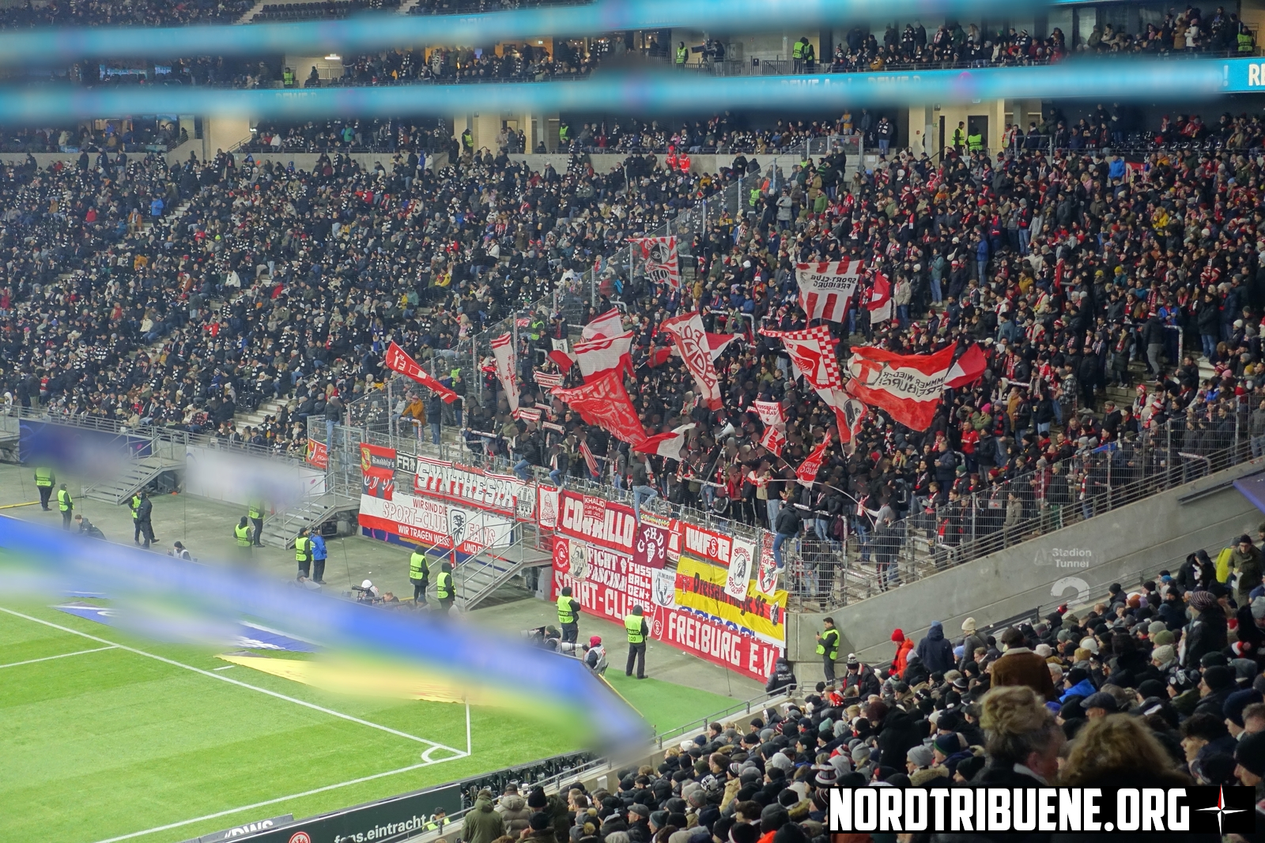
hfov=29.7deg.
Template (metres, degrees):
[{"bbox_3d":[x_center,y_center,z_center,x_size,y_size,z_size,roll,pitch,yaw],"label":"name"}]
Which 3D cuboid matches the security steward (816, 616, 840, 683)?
[{"bbox_3d":[4.766,5.642,58.121,0.500,1.760,0.520,-1,8,-6],"label":"security steward"}]

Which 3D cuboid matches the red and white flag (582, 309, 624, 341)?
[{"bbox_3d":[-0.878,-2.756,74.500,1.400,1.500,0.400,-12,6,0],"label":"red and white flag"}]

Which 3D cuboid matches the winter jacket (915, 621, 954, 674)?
[{"bbox_3d":[4.813,3.654,38.023,0.600,0.900,0.380,-1,8,-7],"label":"winter jacket"}]

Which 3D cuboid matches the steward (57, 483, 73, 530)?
[{"bbox_3d":[-18.532,2.924,78.122,0.520,1.770,0.380,7,10,41],"label":"steward"}]

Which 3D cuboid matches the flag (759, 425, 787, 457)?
[{"bbox_3d":[3.596,0.492,61.000,0.750,0.820,0.250,5,9,30],"label":"flag"}]

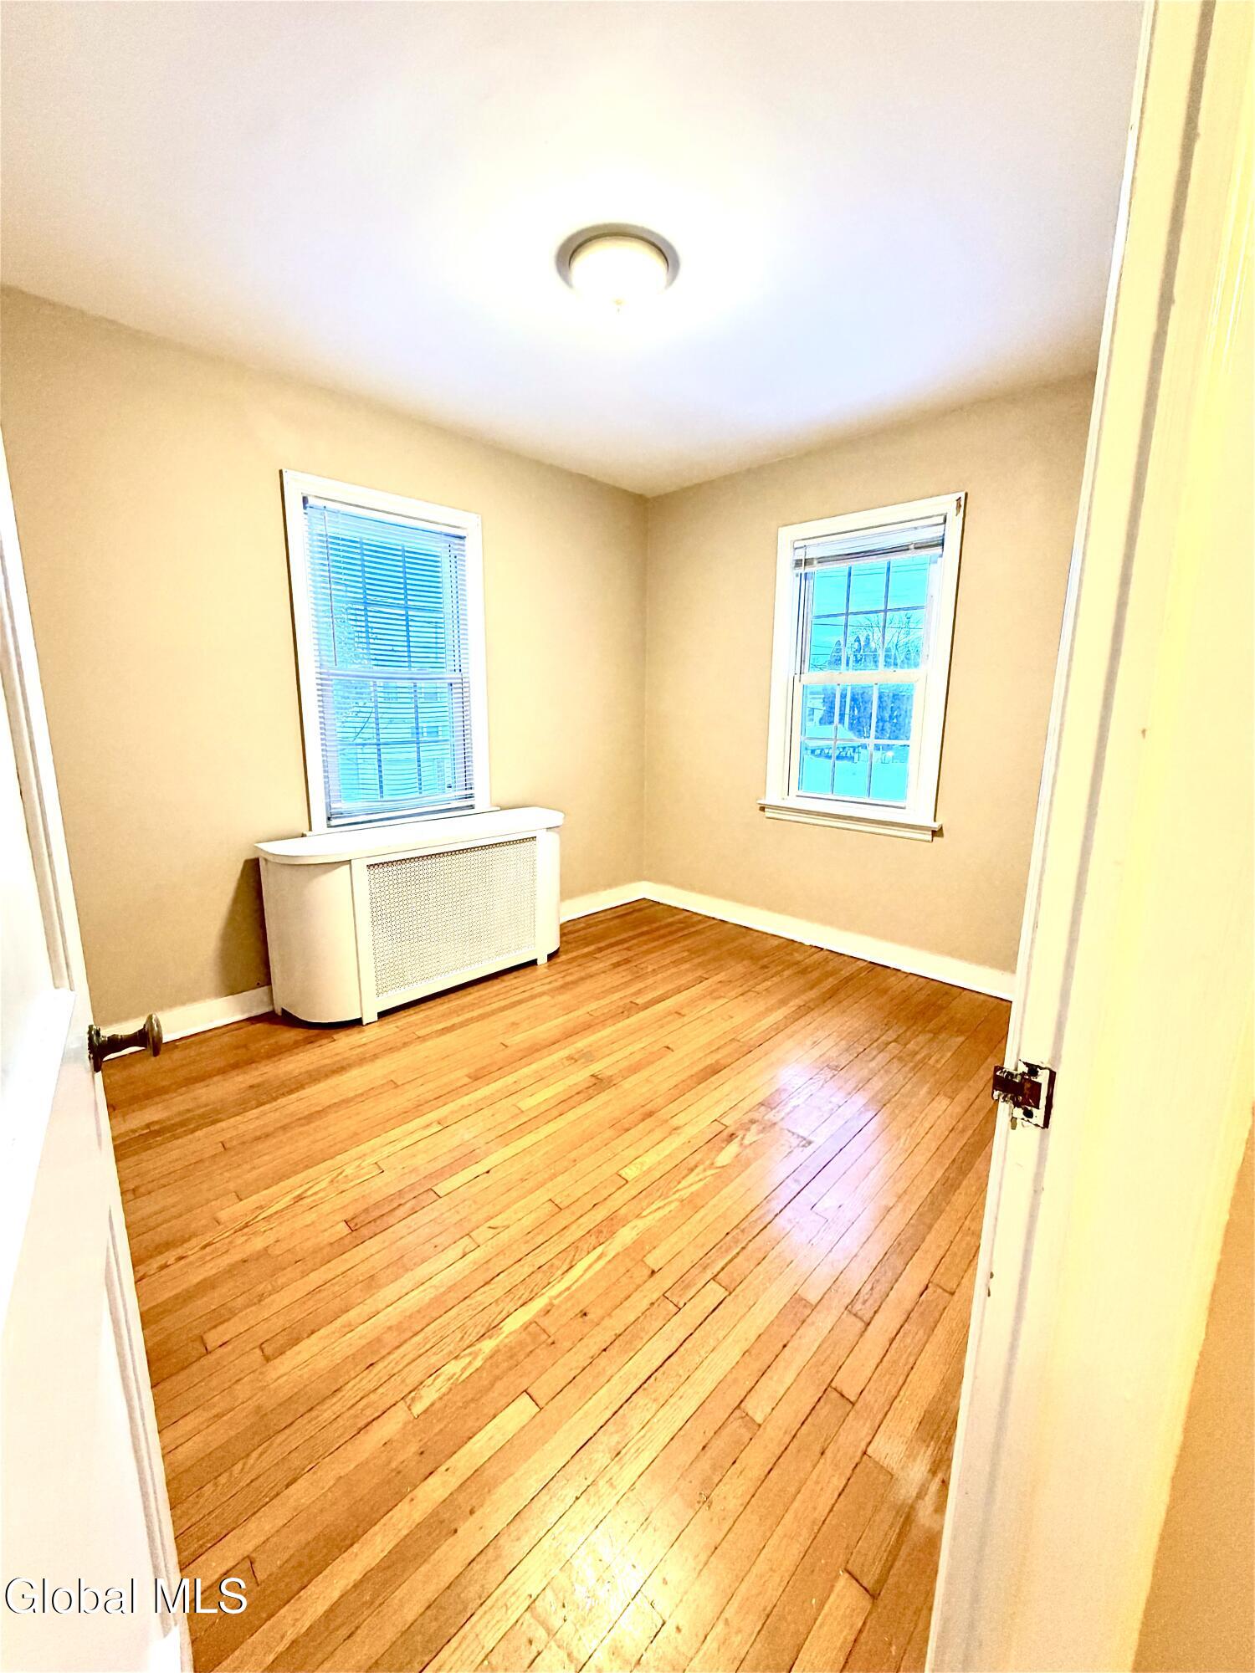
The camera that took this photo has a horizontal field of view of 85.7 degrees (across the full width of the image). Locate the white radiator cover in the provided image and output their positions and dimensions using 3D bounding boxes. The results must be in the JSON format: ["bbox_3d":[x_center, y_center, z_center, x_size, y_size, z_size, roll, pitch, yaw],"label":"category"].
[{"bbox_3d":[-0.840,0.316,3.060,0.409,0.711,1.370,11,15,43],"label":"white radiator cover"}]

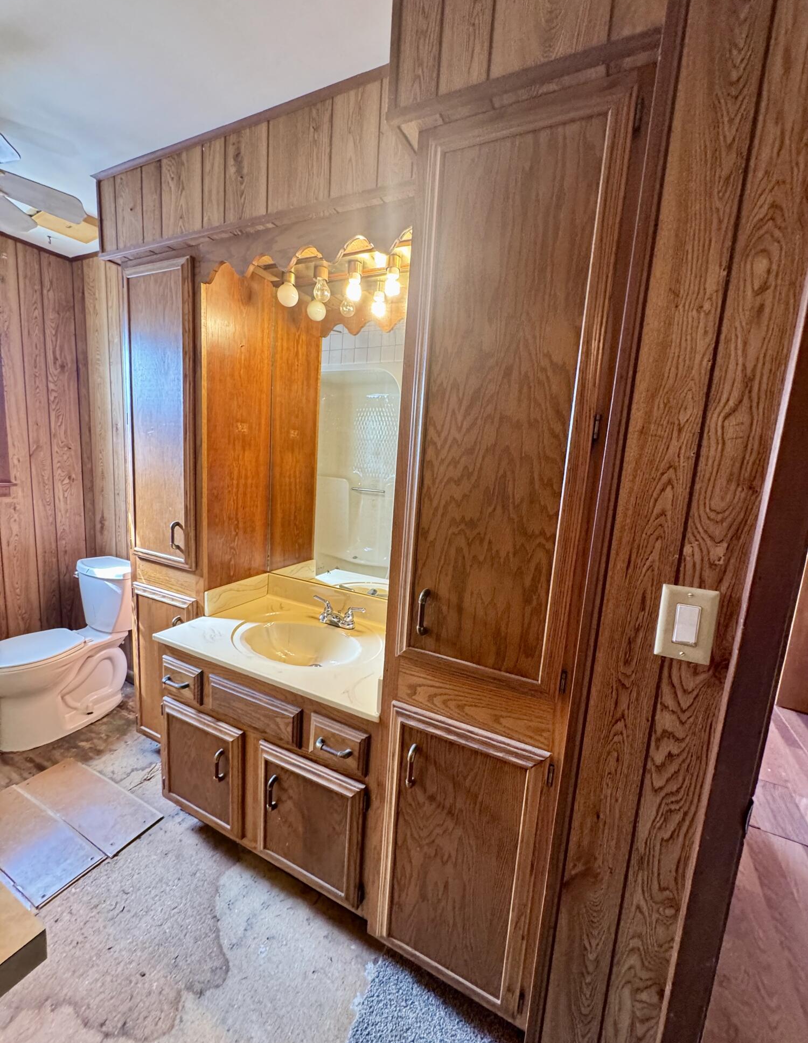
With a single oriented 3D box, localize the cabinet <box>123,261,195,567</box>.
[{"bbox_3d":[-0.935,-0.391,1.666,0.379,1.121,0.025,8,10,25],"label":"cabinet"}]

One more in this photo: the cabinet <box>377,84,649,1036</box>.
[{"bbox_3d":[0.280,0.177,1.223,0.447,2.035,0.574,8,10,25],"label":"cabinet"}]

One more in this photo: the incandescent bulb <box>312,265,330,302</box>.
[{"bbox_3d":[-0.304,-0.877,1.616,0.061,0.120,0.061,4,9,-1],"label":"incandescent bulb"}]

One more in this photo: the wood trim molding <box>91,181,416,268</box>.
[{"bbox_3d":[-0.555,-0.936,1.396,1.392,0.039,0.034,8,10,25],"label":"wood trim molding"}]

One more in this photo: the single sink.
[{"bbox_3d":[-0.371,0.494,1.548,0.464,0.134,0.301,8,10,25],"label":"single sink"}]

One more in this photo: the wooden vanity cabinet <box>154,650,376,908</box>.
[{"bbox_3d":[-0.355,0.750,1.621,0.876,0.626,0.587,8,10,25],"label":"wooden vanity cabinet"}]

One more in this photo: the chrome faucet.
[{"bbox_3d":[-0.277,0.361,1.697,0.251,0.096,0.134,8,10,25],"label":"chrome faucet"}]

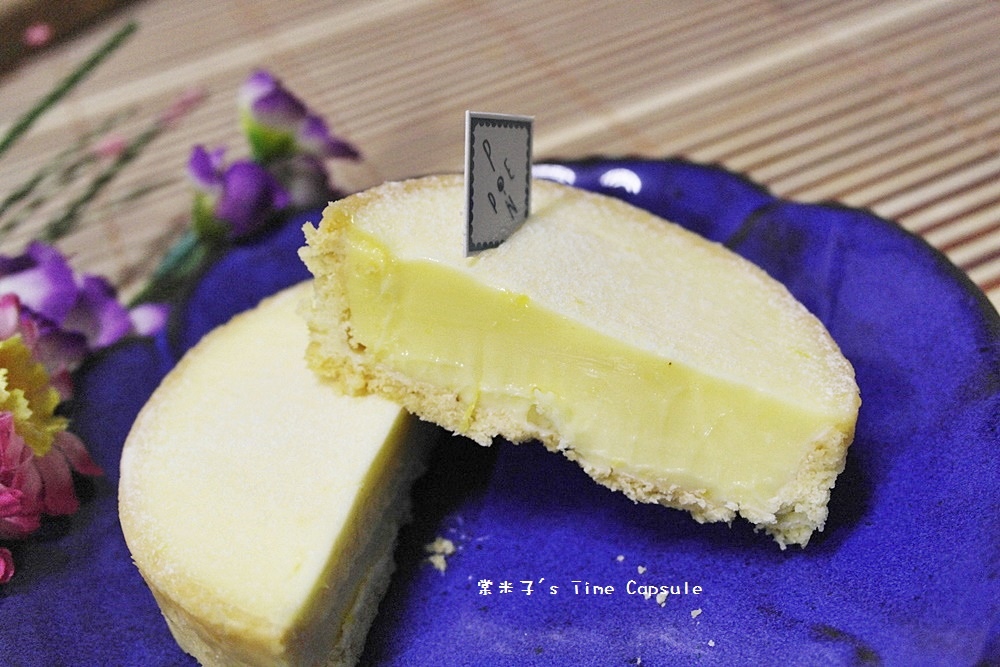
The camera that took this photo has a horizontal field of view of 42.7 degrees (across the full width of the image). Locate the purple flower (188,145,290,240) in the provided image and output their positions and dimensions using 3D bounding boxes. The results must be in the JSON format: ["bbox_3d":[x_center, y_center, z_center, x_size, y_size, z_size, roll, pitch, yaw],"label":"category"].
[{"bbox_3d":[-0.051,-0.028,0.250,0.019,0.018,0.018,-5,38,4],"label":"purple flower"}]

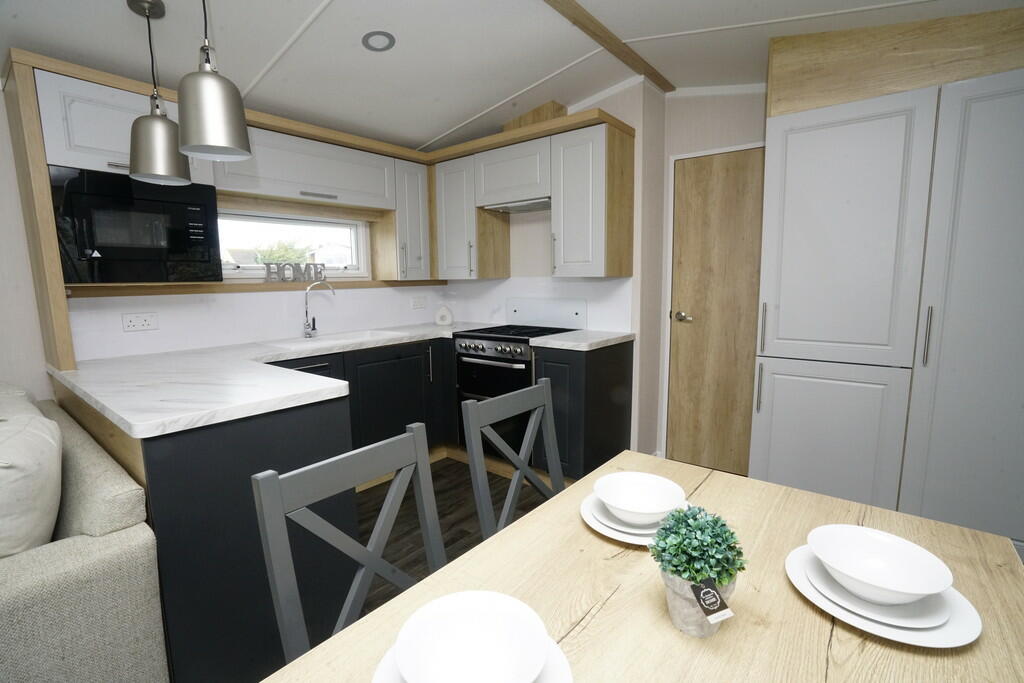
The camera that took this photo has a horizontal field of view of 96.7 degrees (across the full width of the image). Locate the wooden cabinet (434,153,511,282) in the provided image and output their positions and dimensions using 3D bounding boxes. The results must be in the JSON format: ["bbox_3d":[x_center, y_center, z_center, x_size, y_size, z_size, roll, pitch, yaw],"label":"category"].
[{"bbox_3d":[-0.288,-0.857,3.303,0.378,0.798,0.353,5,10,38],"label":"wooden cabinet"}]

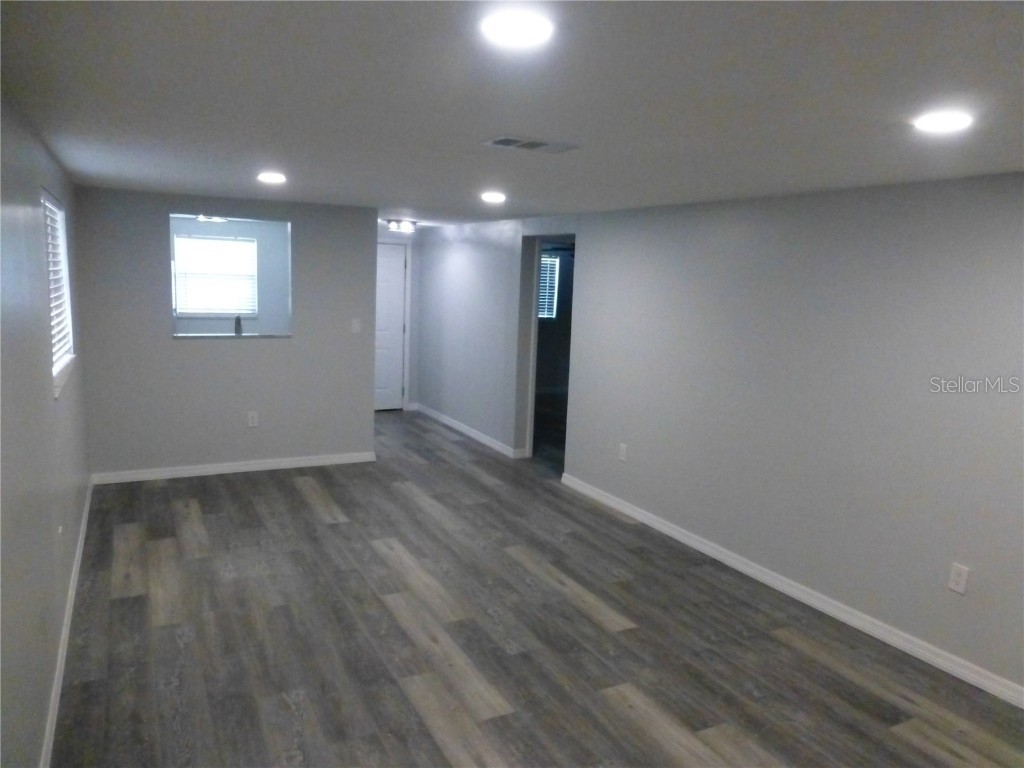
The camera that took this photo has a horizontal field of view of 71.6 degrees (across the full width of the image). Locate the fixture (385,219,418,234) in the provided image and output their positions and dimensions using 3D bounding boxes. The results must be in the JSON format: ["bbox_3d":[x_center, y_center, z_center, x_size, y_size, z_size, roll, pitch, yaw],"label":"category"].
[{"bbox_3d":[-1.134,-1.617,7.300,0.300,0.130,0.300,-2,9,-29],"label":"fixture"}]

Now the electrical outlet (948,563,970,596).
[{"bbox_3d":[1.953,0.851,3.100,0.012,0.117,0.072,-2,9,-29],"label":"electrical outlet"}]

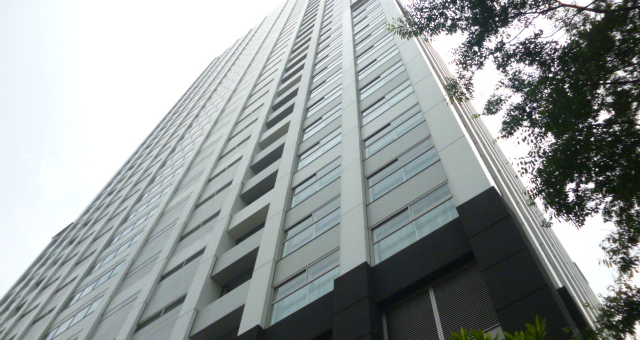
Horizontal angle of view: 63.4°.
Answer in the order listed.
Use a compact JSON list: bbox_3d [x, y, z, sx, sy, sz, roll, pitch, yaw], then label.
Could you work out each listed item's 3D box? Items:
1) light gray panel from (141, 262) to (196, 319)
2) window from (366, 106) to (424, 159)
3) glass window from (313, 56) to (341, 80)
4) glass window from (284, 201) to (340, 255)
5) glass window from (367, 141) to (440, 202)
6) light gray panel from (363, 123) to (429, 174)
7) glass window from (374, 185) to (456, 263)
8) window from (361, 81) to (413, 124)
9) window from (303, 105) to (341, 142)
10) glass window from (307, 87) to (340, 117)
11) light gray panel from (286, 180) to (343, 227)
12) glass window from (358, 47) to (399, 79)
[{"bbox_3d":[-6.767,5.487,24.124,3.487,2.748,0.200,-34,-69,18],"label":"light gray panel"},{"bbox_3d":[2.822,-1.485,19.978,2.694,1.665,0.150,-34,-69,18],"label":"window"},{"bbox_3d":[0.566,-6.886,35.519,2.612,1.665,0.150,-34,-69,18],"label":"glass window"},{"bbox_3d":[-0.257,1.941,18.235,2.612,1.665,0.150,-34,-69,18],"label":"glass window"},{"bbox_3d":[2.877,-0.001,18.092,2.805,1.910,0.160,-34,-69,18],"label":"glass window"},{"bbox_3d":[2.879,-0.707,19.400,2.917,1.371,0.200,-34,-69,18],"label":"light gray panel"},{"bbox_3d":[2.548,1.457,14.216,2.694,1.665,0.150,-34,-69,18],"label":"glass window"},{"bbox_3d":[3.155,-3.125,24.179,2.805,1.887,0.160,-34,-69,18],"label":"window"},{"bbox_3d":[0.196,-2.619,28.575,2.790,1.891,0.160,-34,-69,18],"label":"window"},{"bbox_3d":[0.332,-4.146,31.550,2.790,1.881,0.160,-34,-69,18],"label":"glass window"},{"bbox_3d":[-0.221,1.391,20.692,2.962,1.409,0.200,-34,-69,18],"label":"light gray panel"},{"bbox_3d":[3.234,-5.899,28.620,2.694,1.665,0.150,-34,-69,18],"label":"glass window"}]

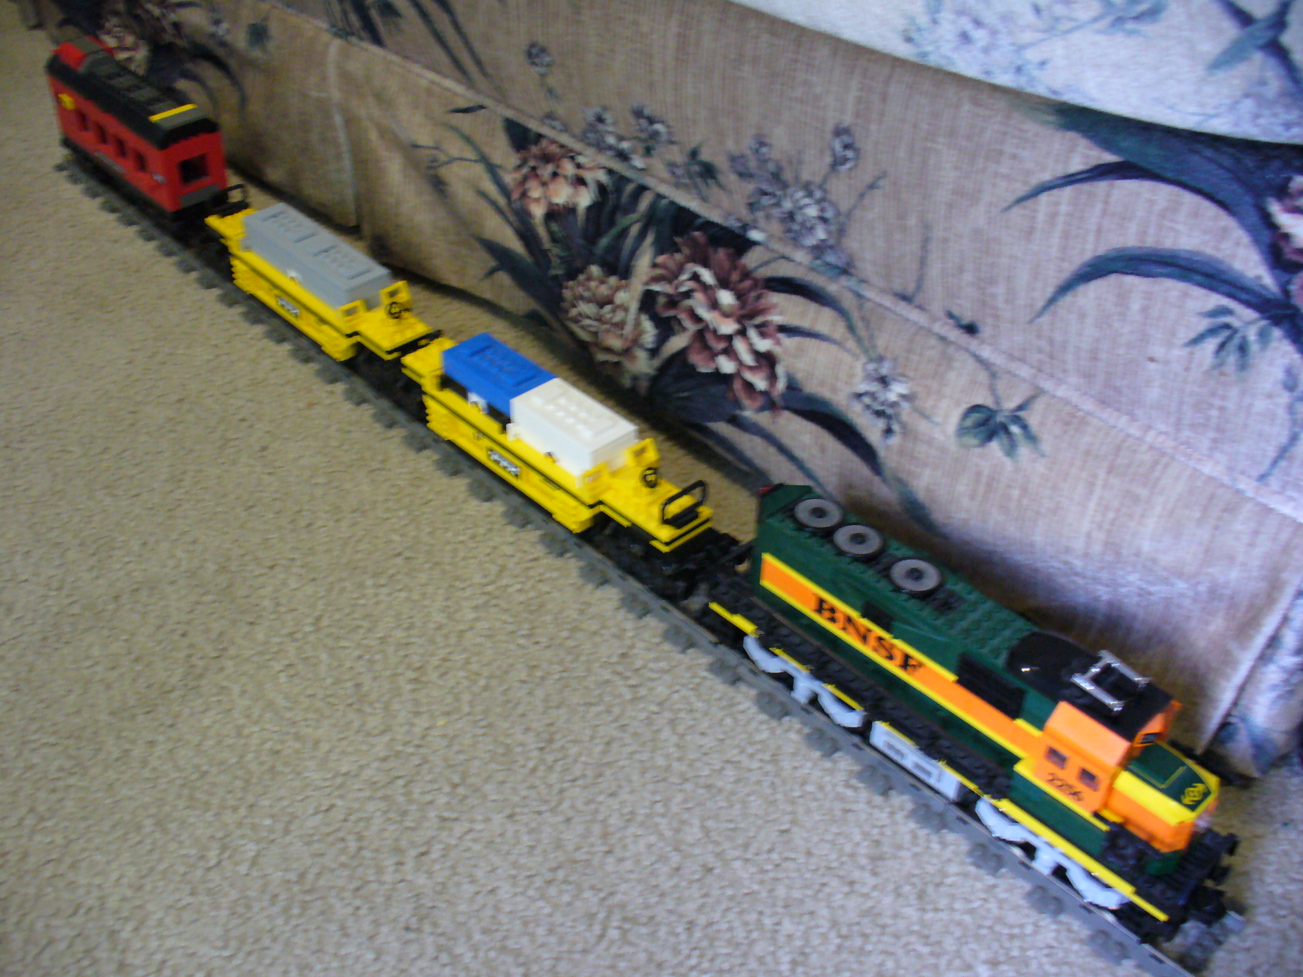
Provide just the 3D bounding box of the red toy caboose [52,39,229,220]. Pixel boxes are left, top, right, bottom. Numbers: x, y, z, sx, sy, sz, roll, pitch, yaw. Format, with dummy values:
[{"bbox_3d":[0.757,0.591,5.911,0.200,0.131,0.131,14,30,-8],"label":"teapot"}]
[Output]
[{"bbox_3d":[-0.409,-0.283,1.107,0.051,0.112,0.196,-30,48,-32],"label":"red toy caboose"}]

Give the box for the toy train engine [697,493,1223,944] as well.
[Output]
[{"bbox_3d":[0.138,0.088,0.635,0.052,0.111,0.274,-32,49,-34],"label":"toy train engine"}]

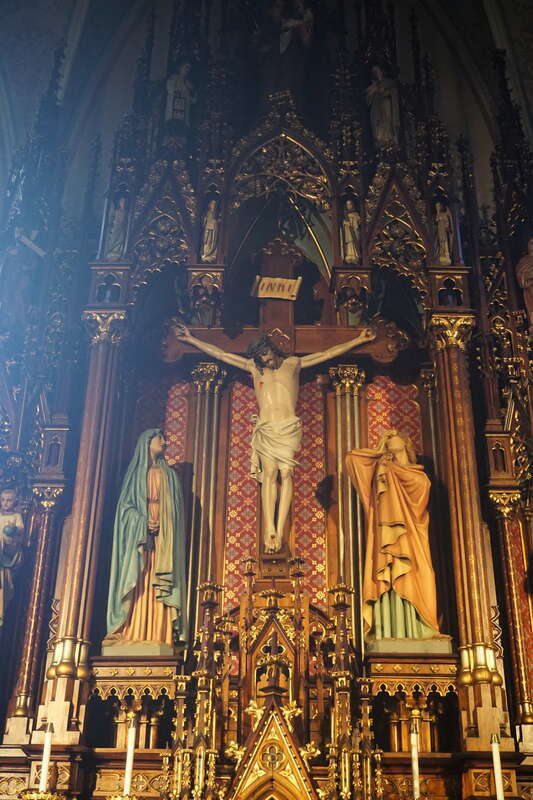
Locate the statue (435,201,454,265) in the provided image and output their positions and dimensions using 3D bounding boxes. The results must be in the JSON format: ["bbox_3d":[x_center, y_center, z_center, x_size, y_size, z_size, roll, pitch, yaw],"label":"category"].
[{"bbox_3d":[1.546,-1.463,8.896,0.160,0.740,0.150,1,-30,0],"label":"statue"}]

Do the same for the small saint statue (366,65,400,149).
[{"bbox_3d":[1.116,-2.797,9.749,0.320,1.141,0.280,-5,-30,10],"label":"small saint statue"}]

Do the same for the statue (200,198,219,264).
[{"bbox_3d":[-0.468,-1.381,8.383,0.165,0.704,0.160,3,-30,-4],"label":"statue"}]

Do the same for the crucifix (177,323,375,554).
[{"bbox_3d":[0.075,0.257,7.755,1.580,1.850,0.380,1,-30,0],"label":"crucifix"}]

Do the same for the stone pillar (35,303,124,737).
[{"bbox_3d":[-1.349,0.777,7.615,0.350,3.380,0.320,1,-30,0],"label":"stone pillar"}]

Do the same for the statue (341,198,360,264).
[{"bbox_3d":[0.690,-1.378,8.391,0.175,0.716,0.160,1,-29,0],"label":"statue"}]

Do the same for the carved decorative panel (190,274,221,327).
[{"bbox_3d":[-0.466,-0.729,7.866,0.235,0.480,0.140,1,-29,0],"label":"carved decorative panel"}]

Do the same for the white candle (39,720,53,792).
[{"bbox_3d":[-1.326,2.144,6.137,0.045,0.390,0.045,1,-30,0],"label":"white candle"}]

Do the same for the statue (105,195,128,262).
[{"bbox_3d":[-1.232,-1.403,8.390,0.190,0.737,0.165,5,-30,-7],"label":"statue"}]

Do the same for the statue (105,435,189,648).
[{"bbox_3d":[-0.871,1.003,7.490,0.520,1.660,0.420,11,-31,-17],"label":"statue"}]

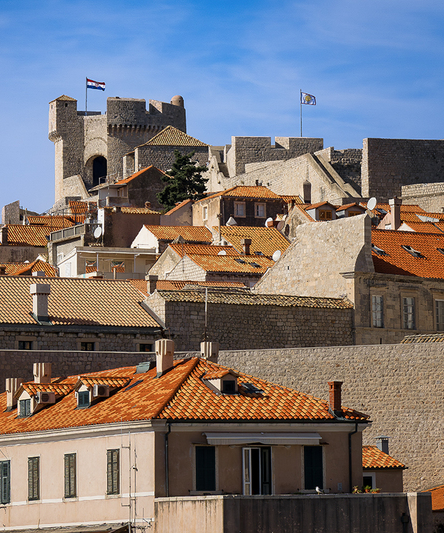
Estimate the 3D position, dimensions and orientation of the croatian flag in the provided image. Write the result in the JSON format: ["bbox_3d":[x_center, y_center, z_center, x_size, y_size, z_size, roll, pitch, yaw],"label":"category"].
[{"bbox_3d":[-19.910,-28.870,430.000,3.100,1.900,0.500,0,-6,-6],"label":"croatian flag"}]

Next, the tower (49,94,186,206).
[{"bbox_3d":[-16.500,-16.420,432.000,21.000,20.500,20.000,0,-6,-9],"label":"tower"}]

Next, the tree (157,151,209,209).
[{"bbox_3d":[-5.830,-12.100,400.000,7.600,10.300,7.400,-1,-6,0],"label":"tree"}]

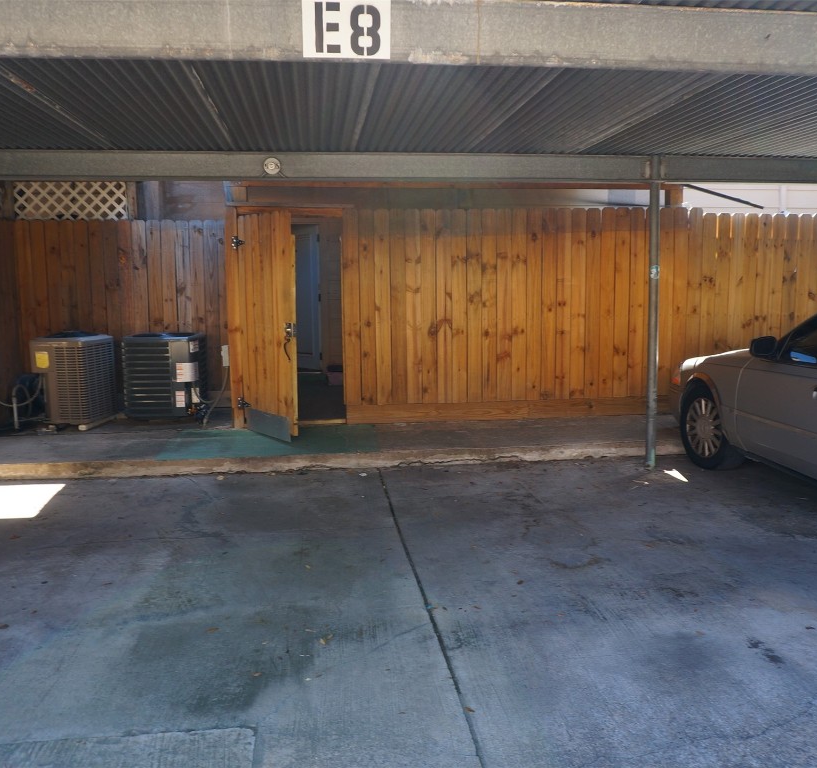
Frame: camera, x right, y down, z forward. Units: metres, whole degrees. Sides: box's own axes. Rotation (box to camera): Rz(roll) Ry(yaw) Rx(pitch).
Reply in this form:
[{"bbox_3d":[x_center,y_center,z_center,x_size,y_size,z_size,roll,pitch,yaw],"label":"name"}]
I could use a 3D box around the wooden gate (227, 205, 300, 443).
[{"bbox_3d":[-1.300,-0.529,6.852,0.080,1.977,0.955,-6,9,-39],"label":"wooden gate"}]

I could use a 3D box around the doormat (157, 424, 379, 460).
[{"bbox_3d":[-1.154,0.484,6.648,1.762,0.015,1.318,-1,7,-6],"label":"doormat"}]

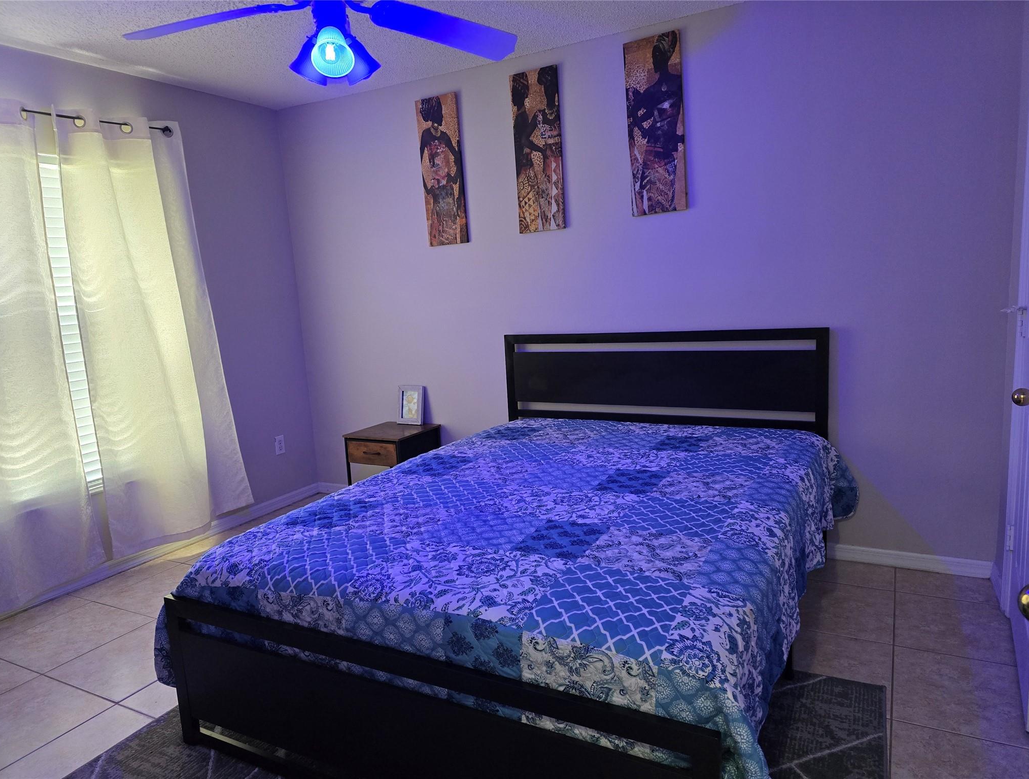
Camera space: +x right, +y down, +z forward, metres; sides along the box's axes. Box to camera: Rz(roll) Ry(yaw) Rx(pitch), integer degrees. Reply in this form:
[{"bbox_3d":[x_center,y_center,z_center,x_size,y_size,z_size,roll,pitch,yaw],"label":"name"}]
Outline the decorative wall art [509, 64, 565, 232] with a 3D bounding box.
[{"bbox_3d":[0.119,-1.194,3.477,0.257,0.780,0.025,1,10,29],"label":"decorative wall art"}]

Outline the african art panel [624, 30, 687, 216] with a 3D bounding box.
[{"bbox_3d":[0.651,-1.208,3.181,0.255,0.776,0.025,1,10,29],"label":"african art panel"}]

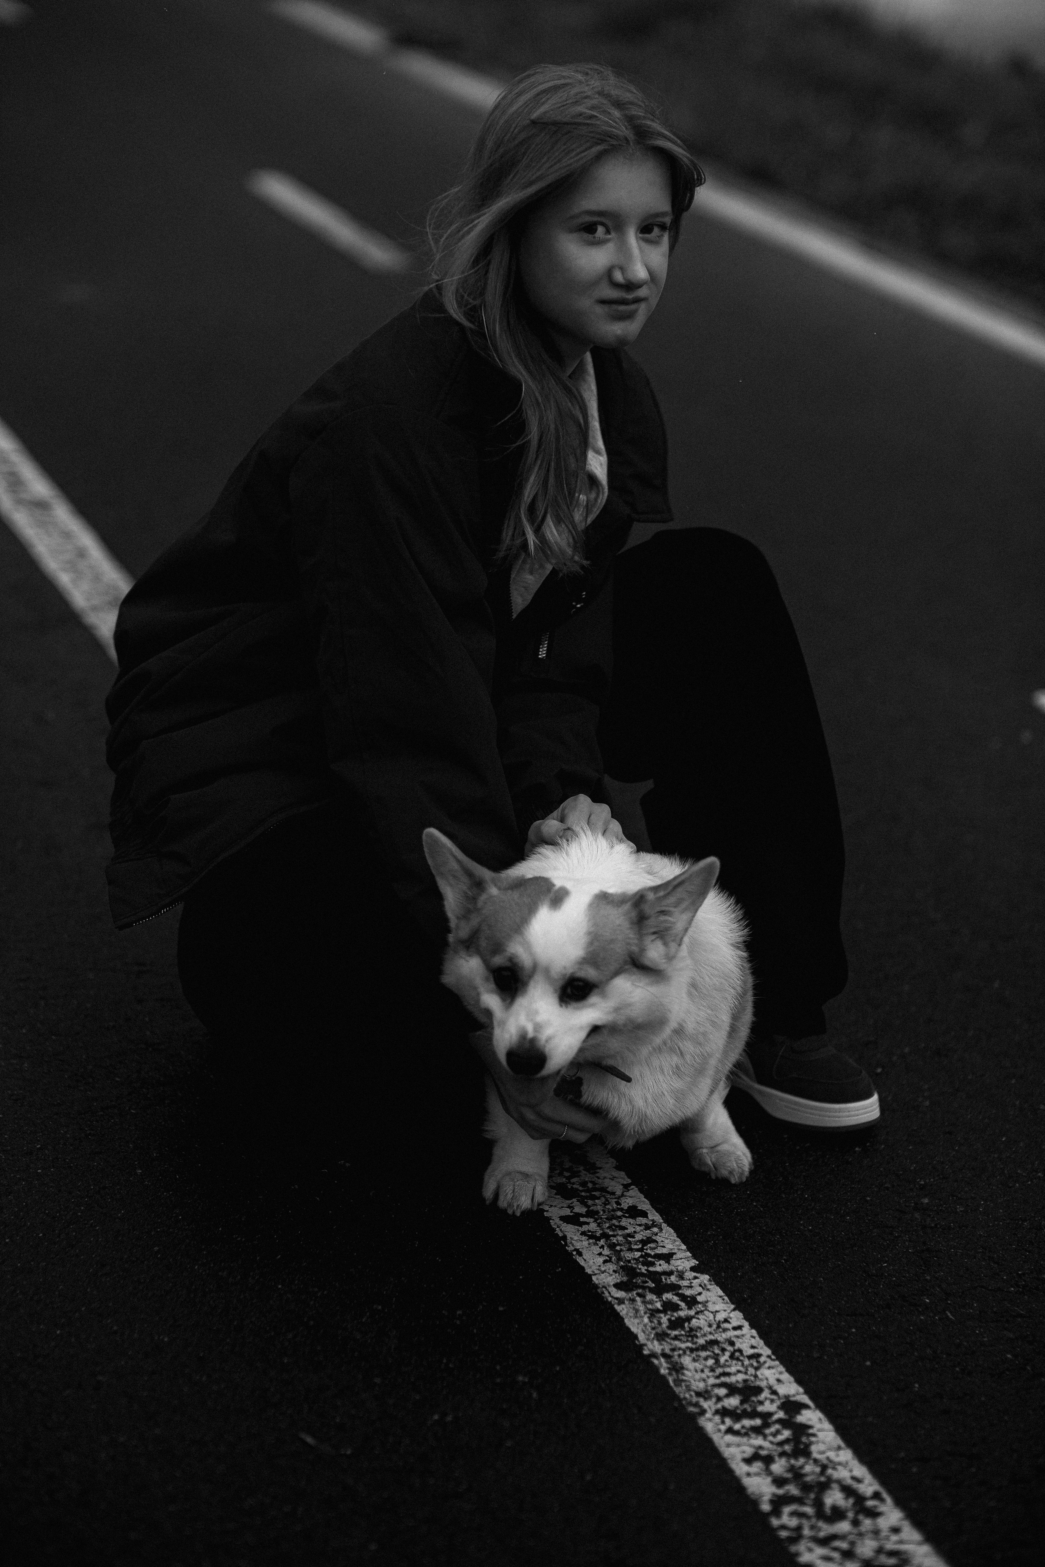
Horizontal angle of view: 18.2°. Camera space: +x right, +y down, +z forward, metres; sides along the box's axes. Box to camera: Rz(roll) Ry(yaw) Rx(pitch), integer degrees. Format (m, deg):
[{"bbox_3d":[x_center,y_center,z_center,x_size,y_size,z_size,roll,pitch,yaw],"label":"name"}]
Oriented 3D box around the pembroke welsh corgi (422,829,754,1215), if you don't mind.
[{"bbox_3d":[0.062,0.156,2.877,0.260,0.345,0.480,2,21,6],"label":"pembroke welsh corgi"}]

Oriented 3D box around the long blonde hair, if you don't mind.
[{"bbox_3d":[0.035,-0.413,2.873,0.190,0.420,0.210,-16,26,-35],"label":"long blonde hair"}]

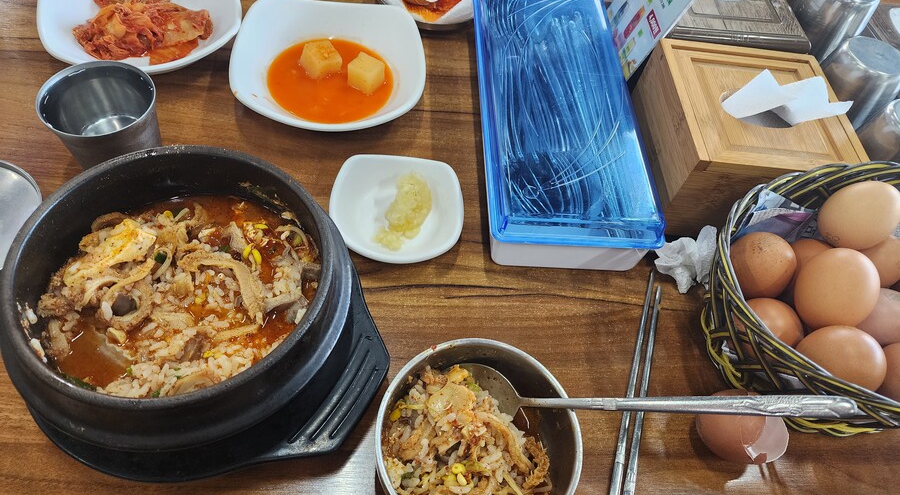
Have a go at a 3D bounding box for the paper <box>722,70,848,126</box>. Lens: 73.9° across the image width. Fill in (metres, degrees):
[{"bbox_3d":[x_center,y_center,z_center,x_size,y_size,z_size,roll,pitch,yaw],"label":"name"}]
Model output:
[{"bbox_3d":[0.243,-0.108,0.427,0.088,0.036,0.050,3,57,-7],"label":"paper"}]

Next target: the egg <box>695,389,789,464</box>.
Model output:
[{"bbox_3d":[0.181,0.111,0.374,0.052,0.042,0.044,10,57,-3],"label":"egg"}]

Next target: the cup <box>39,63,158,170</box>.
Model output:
[{"bbox_3d":[-0.229,-0.076,0.409,0.070,0.072,0.070,3,57,-7],"label":"cup"}]

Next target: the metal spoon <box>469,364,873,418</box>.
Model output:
[{"bbox_3d":[0.089,0.078,0.300,0.212,0.020,0.043,-1,54,10],"label":"metal spoon"}]

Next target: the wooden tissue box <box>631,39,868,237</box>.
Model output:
[{"bbox_3d":[0.219,-0.080,0.459,0.124,0.079,0.125,4,55,-5],"label":"wooden tissue box"}]

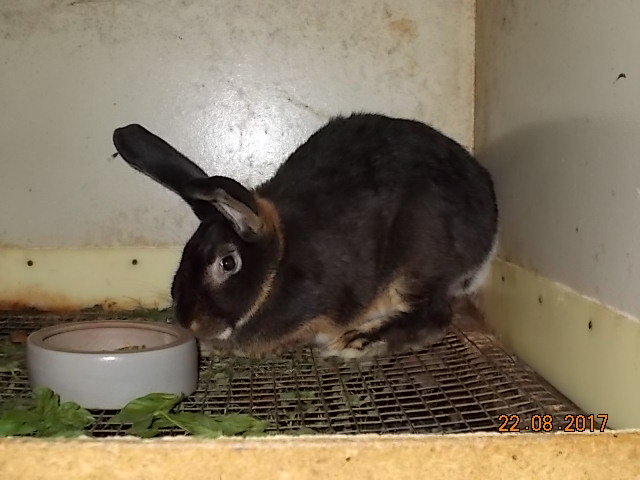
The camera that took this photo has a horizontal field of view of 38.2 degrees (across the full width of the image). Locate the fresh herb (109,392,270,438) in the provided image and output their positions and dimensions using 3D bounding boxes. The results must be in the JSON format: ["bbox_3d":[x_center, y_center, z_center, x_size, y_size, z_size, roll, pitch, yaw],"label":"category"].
[{"bbox_3d":[-0.097,0.125,0.696,0.118,0.026,0.075,0,6,0],"label":"fresh herb"}]

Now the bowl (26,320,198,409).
[{"bbox_3d":[-0.176,0.104,0.792,0.142,0.047,0.142,0,6,0],"label":"bowl"}]

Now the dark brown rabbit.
[{"bbox_3d":[-0.010,-0.014,0.989,0.400,0.242,0.180,-2,6,-15],"label":"dark brown rabbit"}]

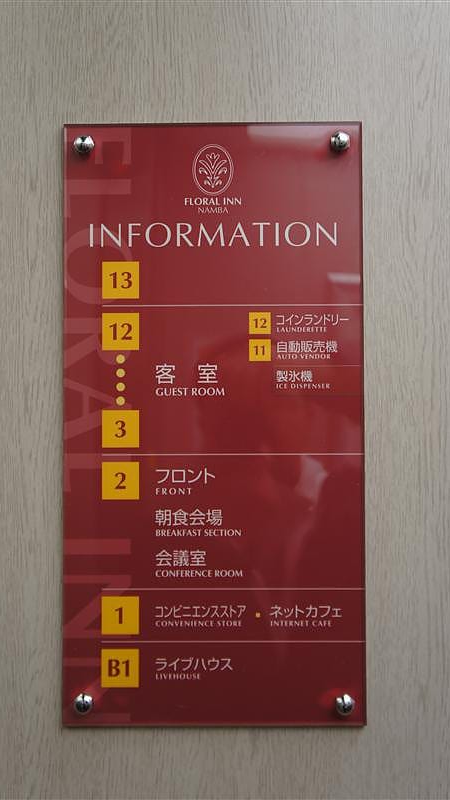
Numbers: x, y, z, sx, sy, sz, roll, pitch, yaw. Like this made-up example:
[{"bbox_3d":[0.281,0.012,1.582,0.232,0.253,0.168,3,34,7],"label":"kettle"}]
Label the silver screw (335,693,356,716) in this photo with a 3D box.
[{"bbox_3d":[0.079,0.199,0.565,0.013,0.013,0.010,0,-1,0],"label":"silver screw"}]

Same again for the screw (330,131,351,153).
[{"bbox_3d":[0.077,-0.171,0.574,0.013,0.013,0.010,0,-1,0],"label":"screw"}]

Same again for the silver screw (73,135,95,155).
[{"bbox_3d":[-0.093,-0.170,0.574,0.013,0.013,0.010,0,-1,0],"label":"silver screw"}]

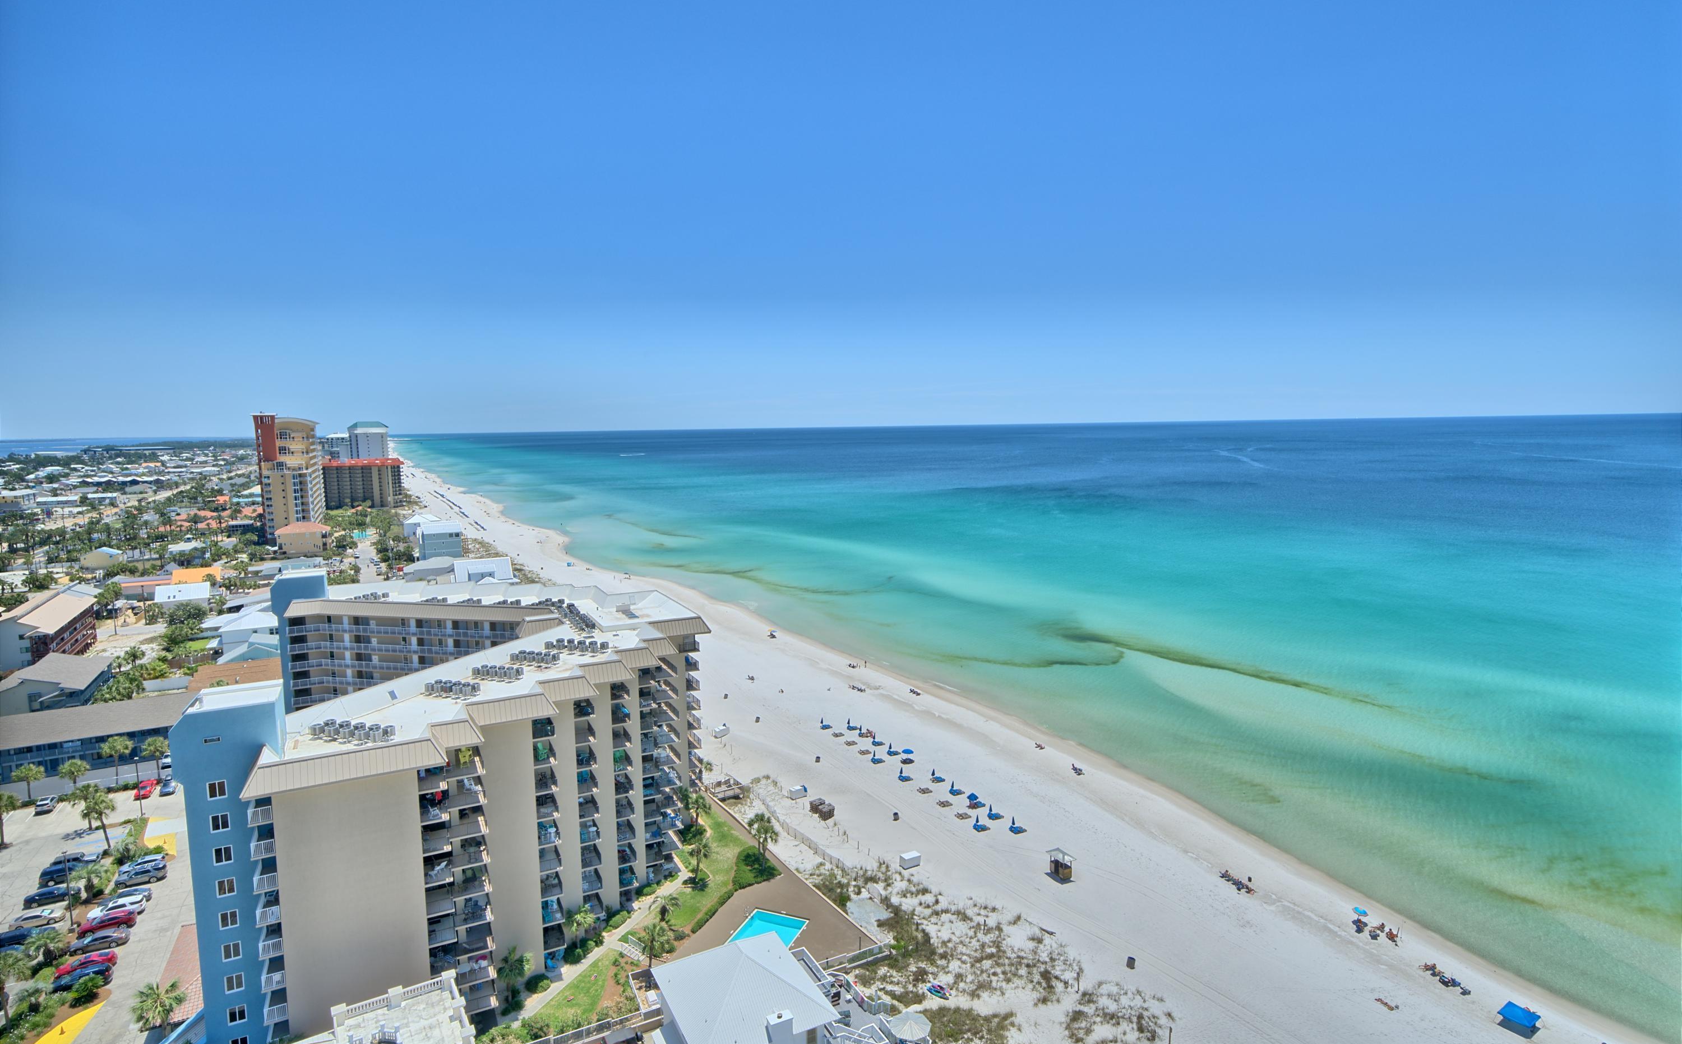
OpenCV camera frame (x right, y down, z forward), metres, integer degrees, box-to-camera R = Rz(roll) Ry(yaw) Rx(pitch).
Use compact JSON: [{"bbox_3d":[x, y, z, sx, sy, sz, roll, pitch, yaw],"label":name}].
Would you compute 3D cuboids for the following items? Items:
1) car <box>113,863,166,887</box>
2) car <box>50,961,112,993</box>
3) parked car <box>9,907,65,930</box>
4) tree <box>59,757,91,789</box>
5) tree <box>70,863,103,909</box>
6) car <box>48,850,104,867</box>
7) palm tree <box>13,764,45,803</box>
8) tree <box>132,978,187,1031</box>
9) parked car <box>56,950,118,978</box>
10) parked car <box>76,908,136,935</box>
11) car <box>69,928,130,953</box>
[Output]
[{"bbox_3d":[-82.259,41.571,104.569,4.750,1.700,1.900,-4,7,-25],"label":"car"},{"bbox_3d":[-72.635,43.615,85.101,4.500,1.600,1.830,-4,7,-28],"label":"car"},{"bbox_3d":[-86.789,42.711,96.074,4.650,1.450,1.800,-4,7,-26],"label":"parked car"},{"bbox_3d":[-114.238,38.026,132.426,3.500,4.900,3.500,-1,6,0],"label":"tree"},{"bbox_3d":[-85.988,41.334,101.208,3.200,4.200,3.200,-1,6,0],"label":"tree"},{"bbox_3d":[-94.160,41.841,109.040,4.950,1.830,1.950,-4,7,-27],"label":"car"},{"bbox_3d":[-117.368,37.767,128.306,4.400,5.200,4.400,-1,6,0],"label":"palm tree"},{"bbox_3d":[-57.446,42.685,75.315,3.800,6.300,3.800,-1,6,0],"label":"tree"},{"bbox_3d":[-74.251,43.472,87.450,4.700,1.420,1.830,-4,7,-28],"label":"parked car"},{"bbox_3d":[-78.934,43.147,95.621,4.750,1.700,1.880,-4,7,-28],"label":"parked car"},{"bbox_3d":[-76.209,43.038,91.492,4.750,1.460,1.830,-4,7,-27],"label":"car"}]

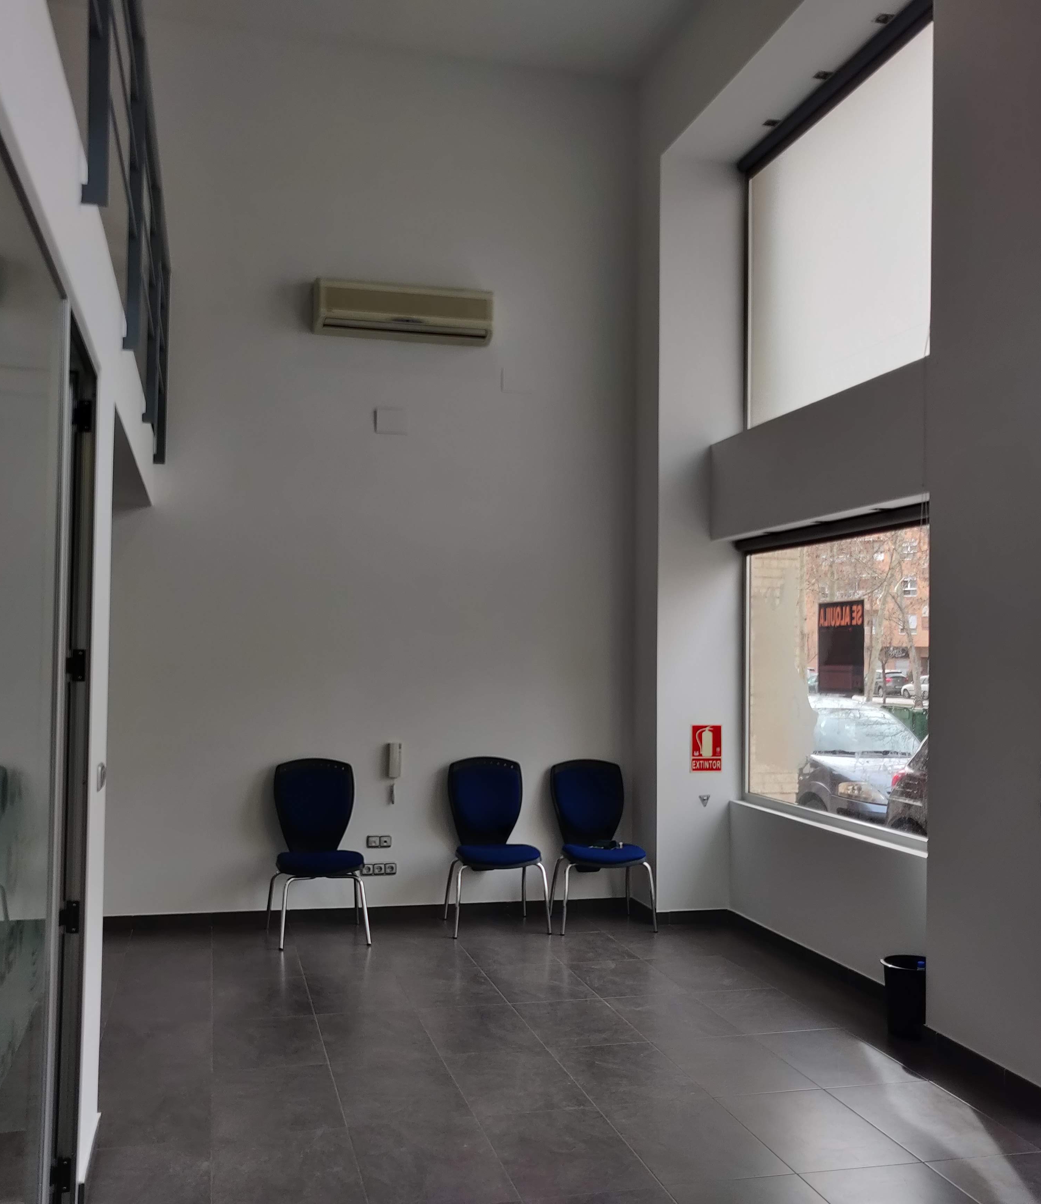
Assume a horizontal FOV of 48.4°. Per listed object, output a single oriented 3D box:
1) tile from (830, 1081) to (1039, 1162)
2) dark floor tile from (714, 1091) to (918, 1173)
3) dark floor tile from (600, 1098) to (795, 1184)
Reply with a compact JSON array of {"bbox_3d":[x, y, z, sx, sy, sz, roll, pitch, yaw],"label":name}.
[{"bbox_3d":[1.457,1.863,4.176,0.452,0.010,0.650,2,-3,-15],"label":"tile"},{"bbox_3d":[1.020,1.849,4.061,0.452,0.010,0.650,2,-3,-15],"label":"dark floor tile"},{"bbox_3d":[0.582,1.831,3.947,0.442,0.012,0.626,2,-3,-15],"label":"dark floor tile"}]

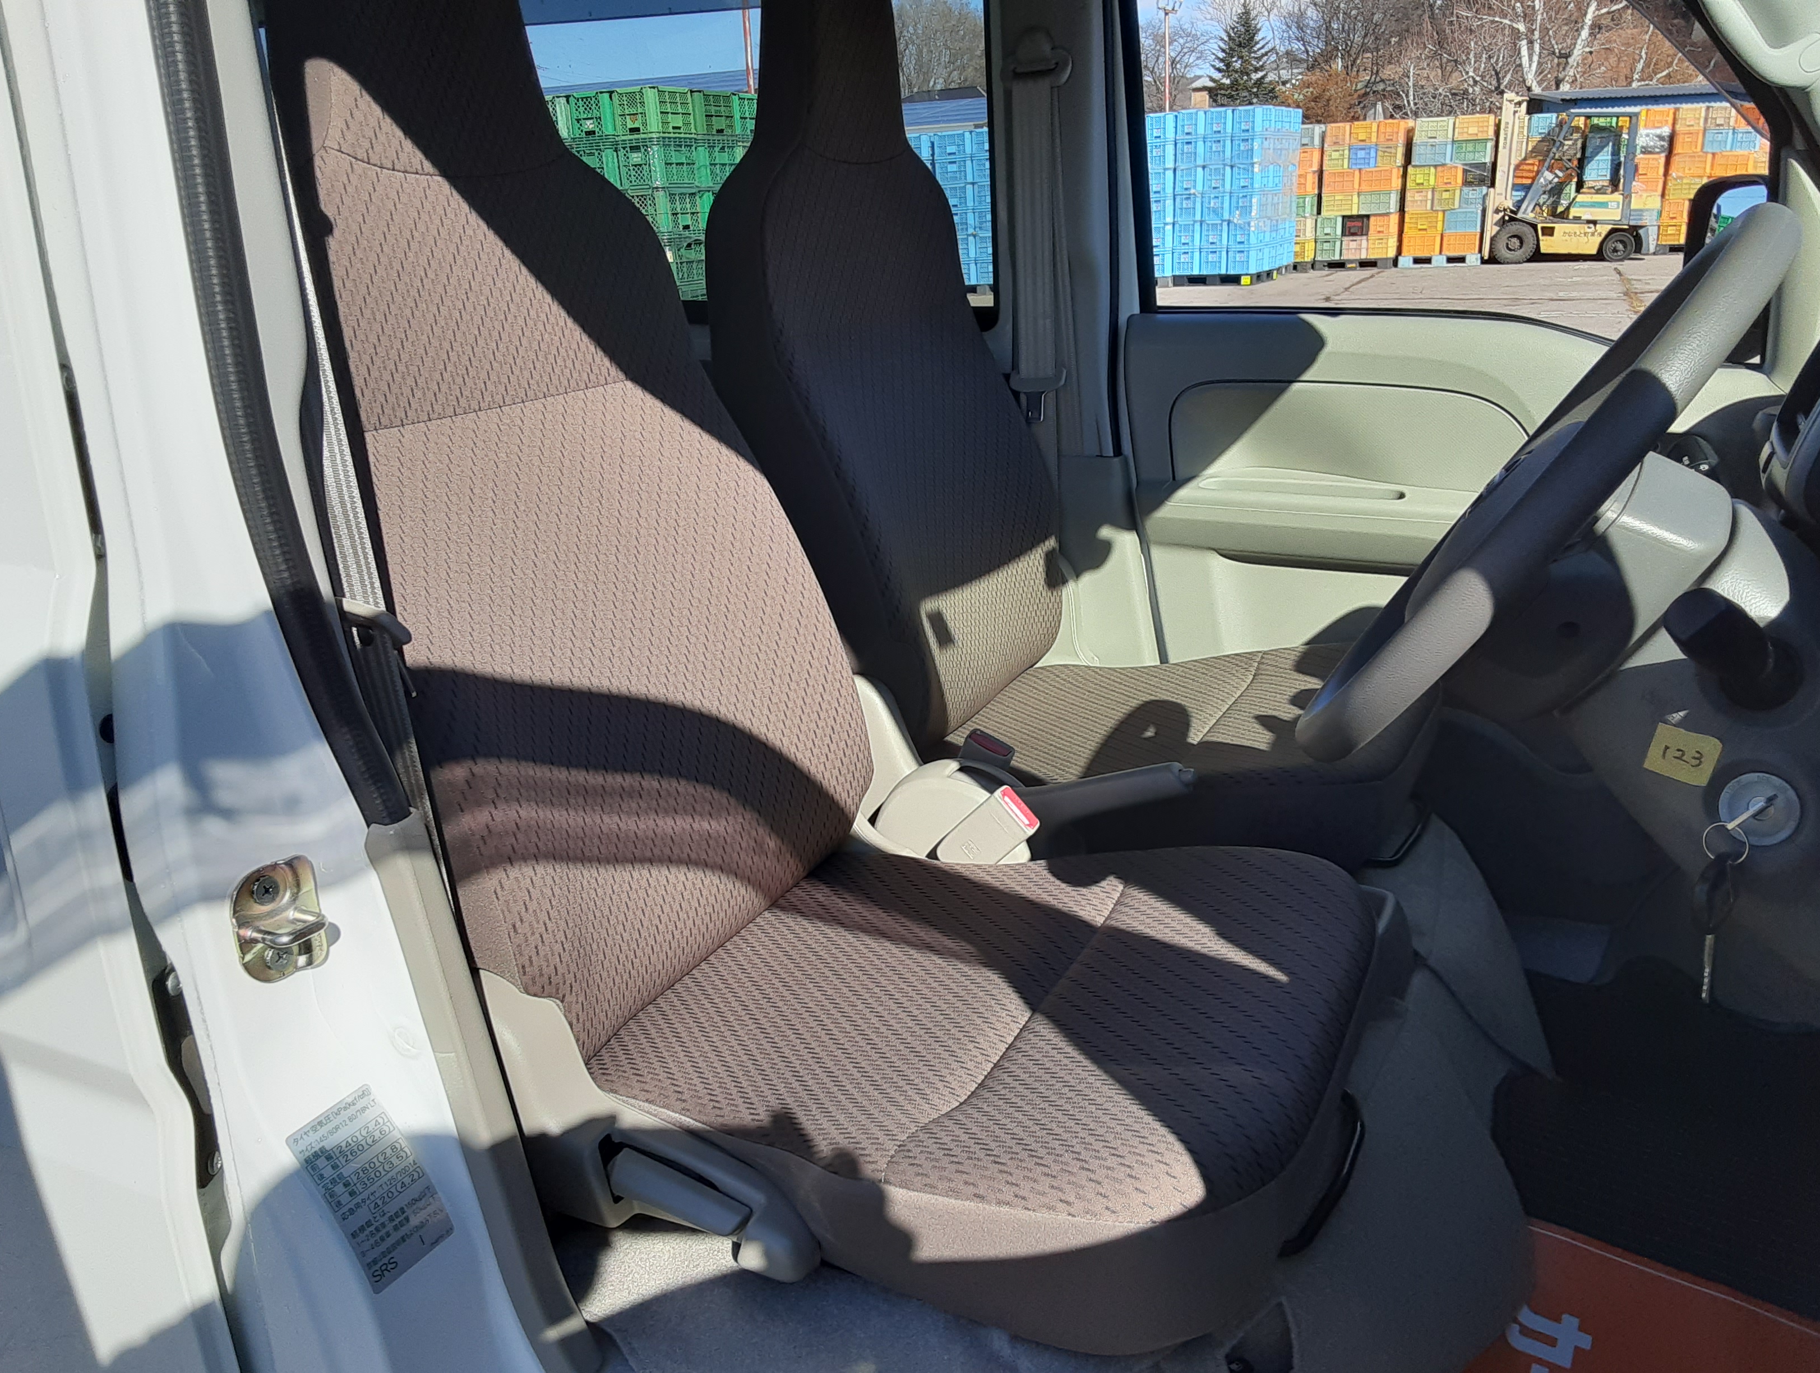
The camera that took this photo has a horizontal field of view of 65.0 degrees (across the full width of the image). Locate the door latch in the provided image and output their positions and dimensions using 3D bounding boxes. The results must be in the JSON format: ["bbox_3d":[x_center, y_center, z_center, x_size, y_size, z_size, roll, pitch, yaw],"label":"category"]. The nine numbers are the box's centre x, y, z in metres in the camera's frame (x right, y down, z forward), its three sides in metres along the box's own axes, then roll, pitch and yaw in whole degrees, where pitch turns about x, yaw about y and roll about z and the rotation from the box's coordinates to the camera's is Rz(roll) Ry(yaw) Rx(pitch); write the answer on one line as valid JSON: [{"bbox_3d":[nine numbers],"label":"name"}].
[{"bbox_3d":[-0.373,0.148,0.872,0.034,0.071,0.061,9,23,26],"label":"door latch"}]

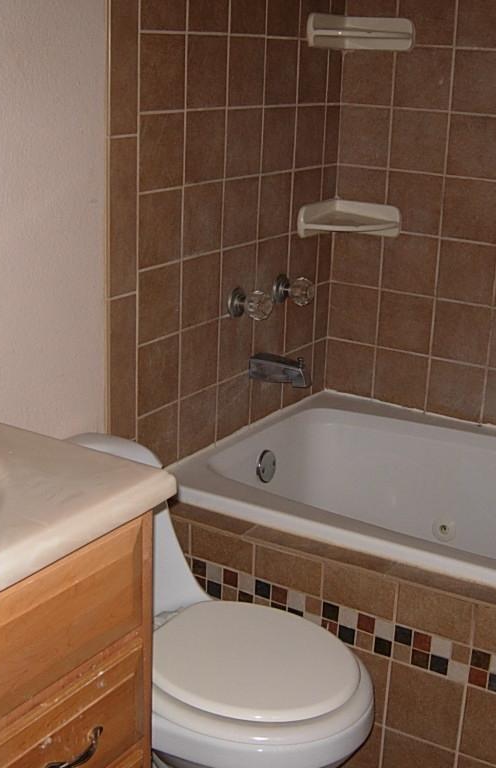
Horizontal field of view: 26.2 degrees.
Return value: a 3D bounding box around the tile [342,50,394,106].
[{"bbox_3d":[0.307,-0.784,2.701,0.142,0.152,0.010,13,20,30],"label":"tile"}]

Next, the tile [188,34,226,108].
[{"bbox_3d":[-0.088,-0.643,2.192,0.009,0.153,0.152,12,20,30],"label":"tile"}]

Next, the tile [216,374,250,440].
[{"bbox_3d":[-0.035,0.052,2.545,0.009,0.145,0.152,12,20,30],"label":"tile"}]

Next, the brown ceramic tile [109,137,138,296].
[{"bbox_3d":[-0.243,-0.321,2.047,0.009,0.304,0.083,12,20,30],"label":"brown ceramic tile"}]

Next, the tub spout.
[{"bbox_3d":[0.083,-0.036,2.566,0.156,0.069,0.052,12,20,30],"label":"tub spout"}]

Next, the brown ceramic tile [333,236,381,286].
[{"bbox_3d":[0.290,-0.338,2.817,0.145,0.152,0.010,12,20,30],"label":"brown ceramic tile"}]

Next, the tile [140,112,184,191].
[{"bbox_3d":[-0.176,-0.463,2.109,0.009,0.153,0.152,12,20,30],"label":"tile"}]

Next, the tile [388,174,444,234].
[{"bbox_3d":[0.422,-0.456,2.697,0.151,0.151,0.010,12,20,30],"label":"tile"}]

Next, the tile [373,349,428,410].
[{"bbox_3d":[0.409,-0.015,2.835,0.152,0.145,0.010,12,20,30],"label":"tile"}]

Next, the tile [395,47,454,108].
[{"bbox_3d":[0.430,-0.747,2.607,0.151,0.151,0.010,12,20,30],"label":"tile"}]

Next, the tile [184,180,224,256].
[{"bbox_3d":[-0.099,-0.355,2.300,0.010,0.152,0.152,12,20,30],"label":"tile"}]

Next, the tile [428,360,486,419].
[{"bbox_3d":[0.539,0.015,2.757,0.152,0.148,0.010,12,20,30],"label":"tile"}]

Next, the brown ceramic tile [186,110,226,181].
[{"bbox_3d":[-0.092,-0.500,2.252,0.010,0.151,0.151,12,20,30],"label":"brown ceramic tile"}]

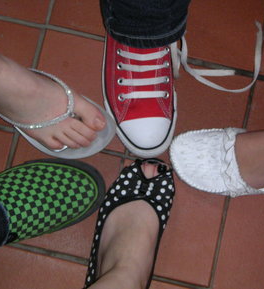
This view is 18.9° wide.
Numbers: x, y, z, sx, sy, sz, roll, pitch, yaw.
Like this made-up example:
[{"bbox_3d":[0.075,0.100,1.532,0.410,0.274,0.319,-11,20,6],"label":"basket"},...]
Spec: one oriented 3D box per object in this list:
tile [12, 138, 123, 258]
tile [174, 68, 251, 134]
[{"bbox_3d":[-0.105,0.075,1.125,0.152,0.012,0.152,13,80,2],"label":"tile"},{"bbox_3d":[0.085,-0.041,1.146,0.152,0.012,0.152,13,80,2],"label":"tile"}]

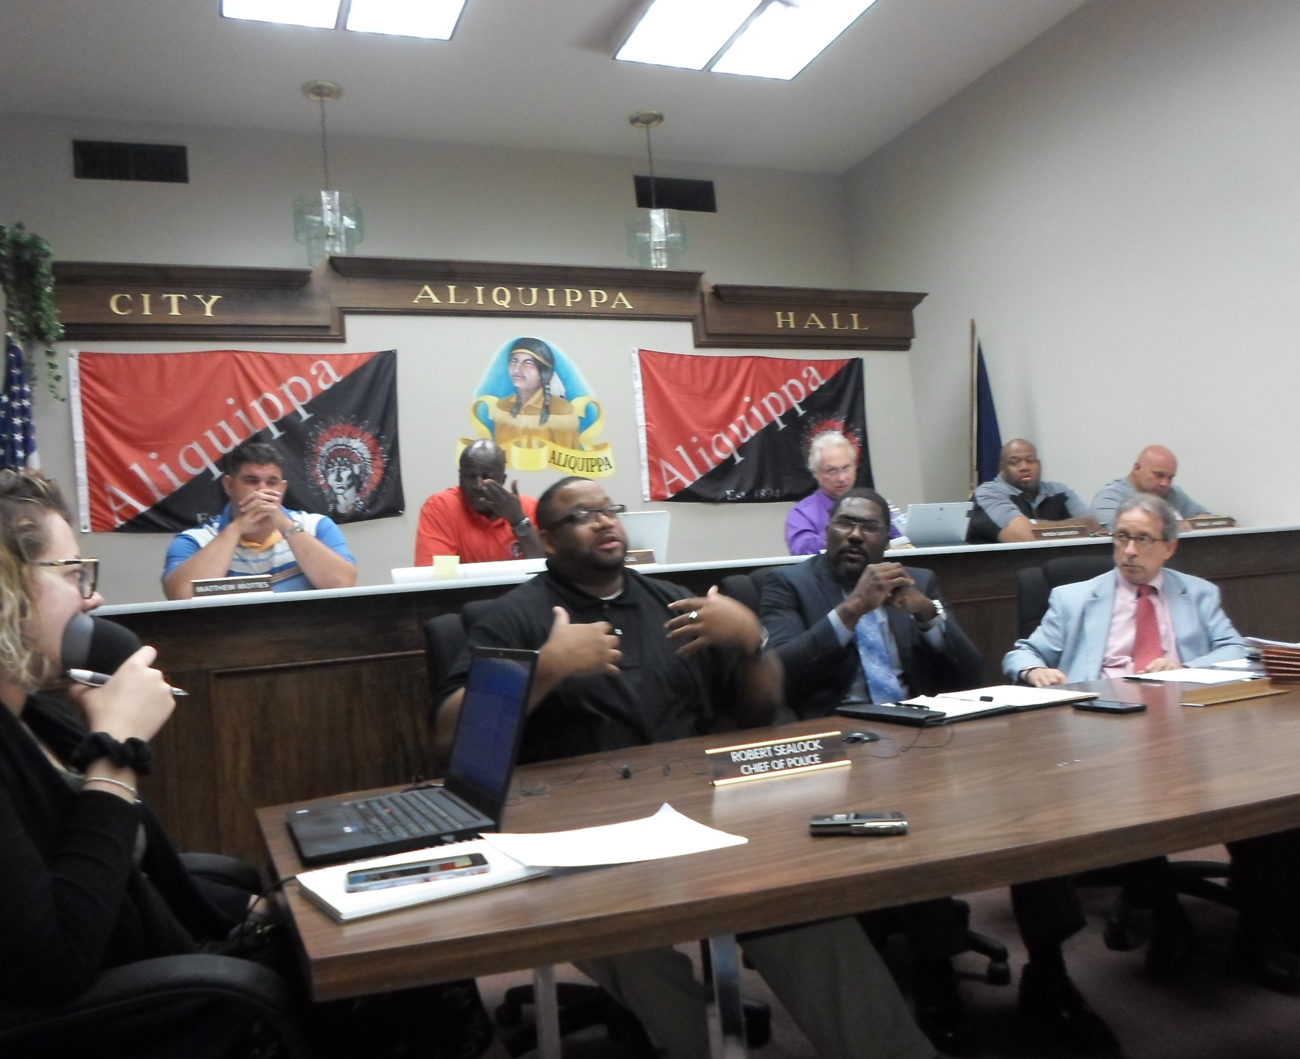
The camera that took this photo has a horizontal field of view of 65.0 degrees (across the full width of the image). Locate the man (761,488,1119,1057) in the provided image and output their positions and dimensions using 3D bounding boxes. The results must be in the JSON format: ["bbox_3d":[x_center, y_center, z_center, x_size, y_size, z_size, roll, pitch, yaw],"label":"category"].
[{"bbox_3d":[0.639,0.517,2.493,0.580,1.280,0.760,-3,-5,-20],"label":"man"}]

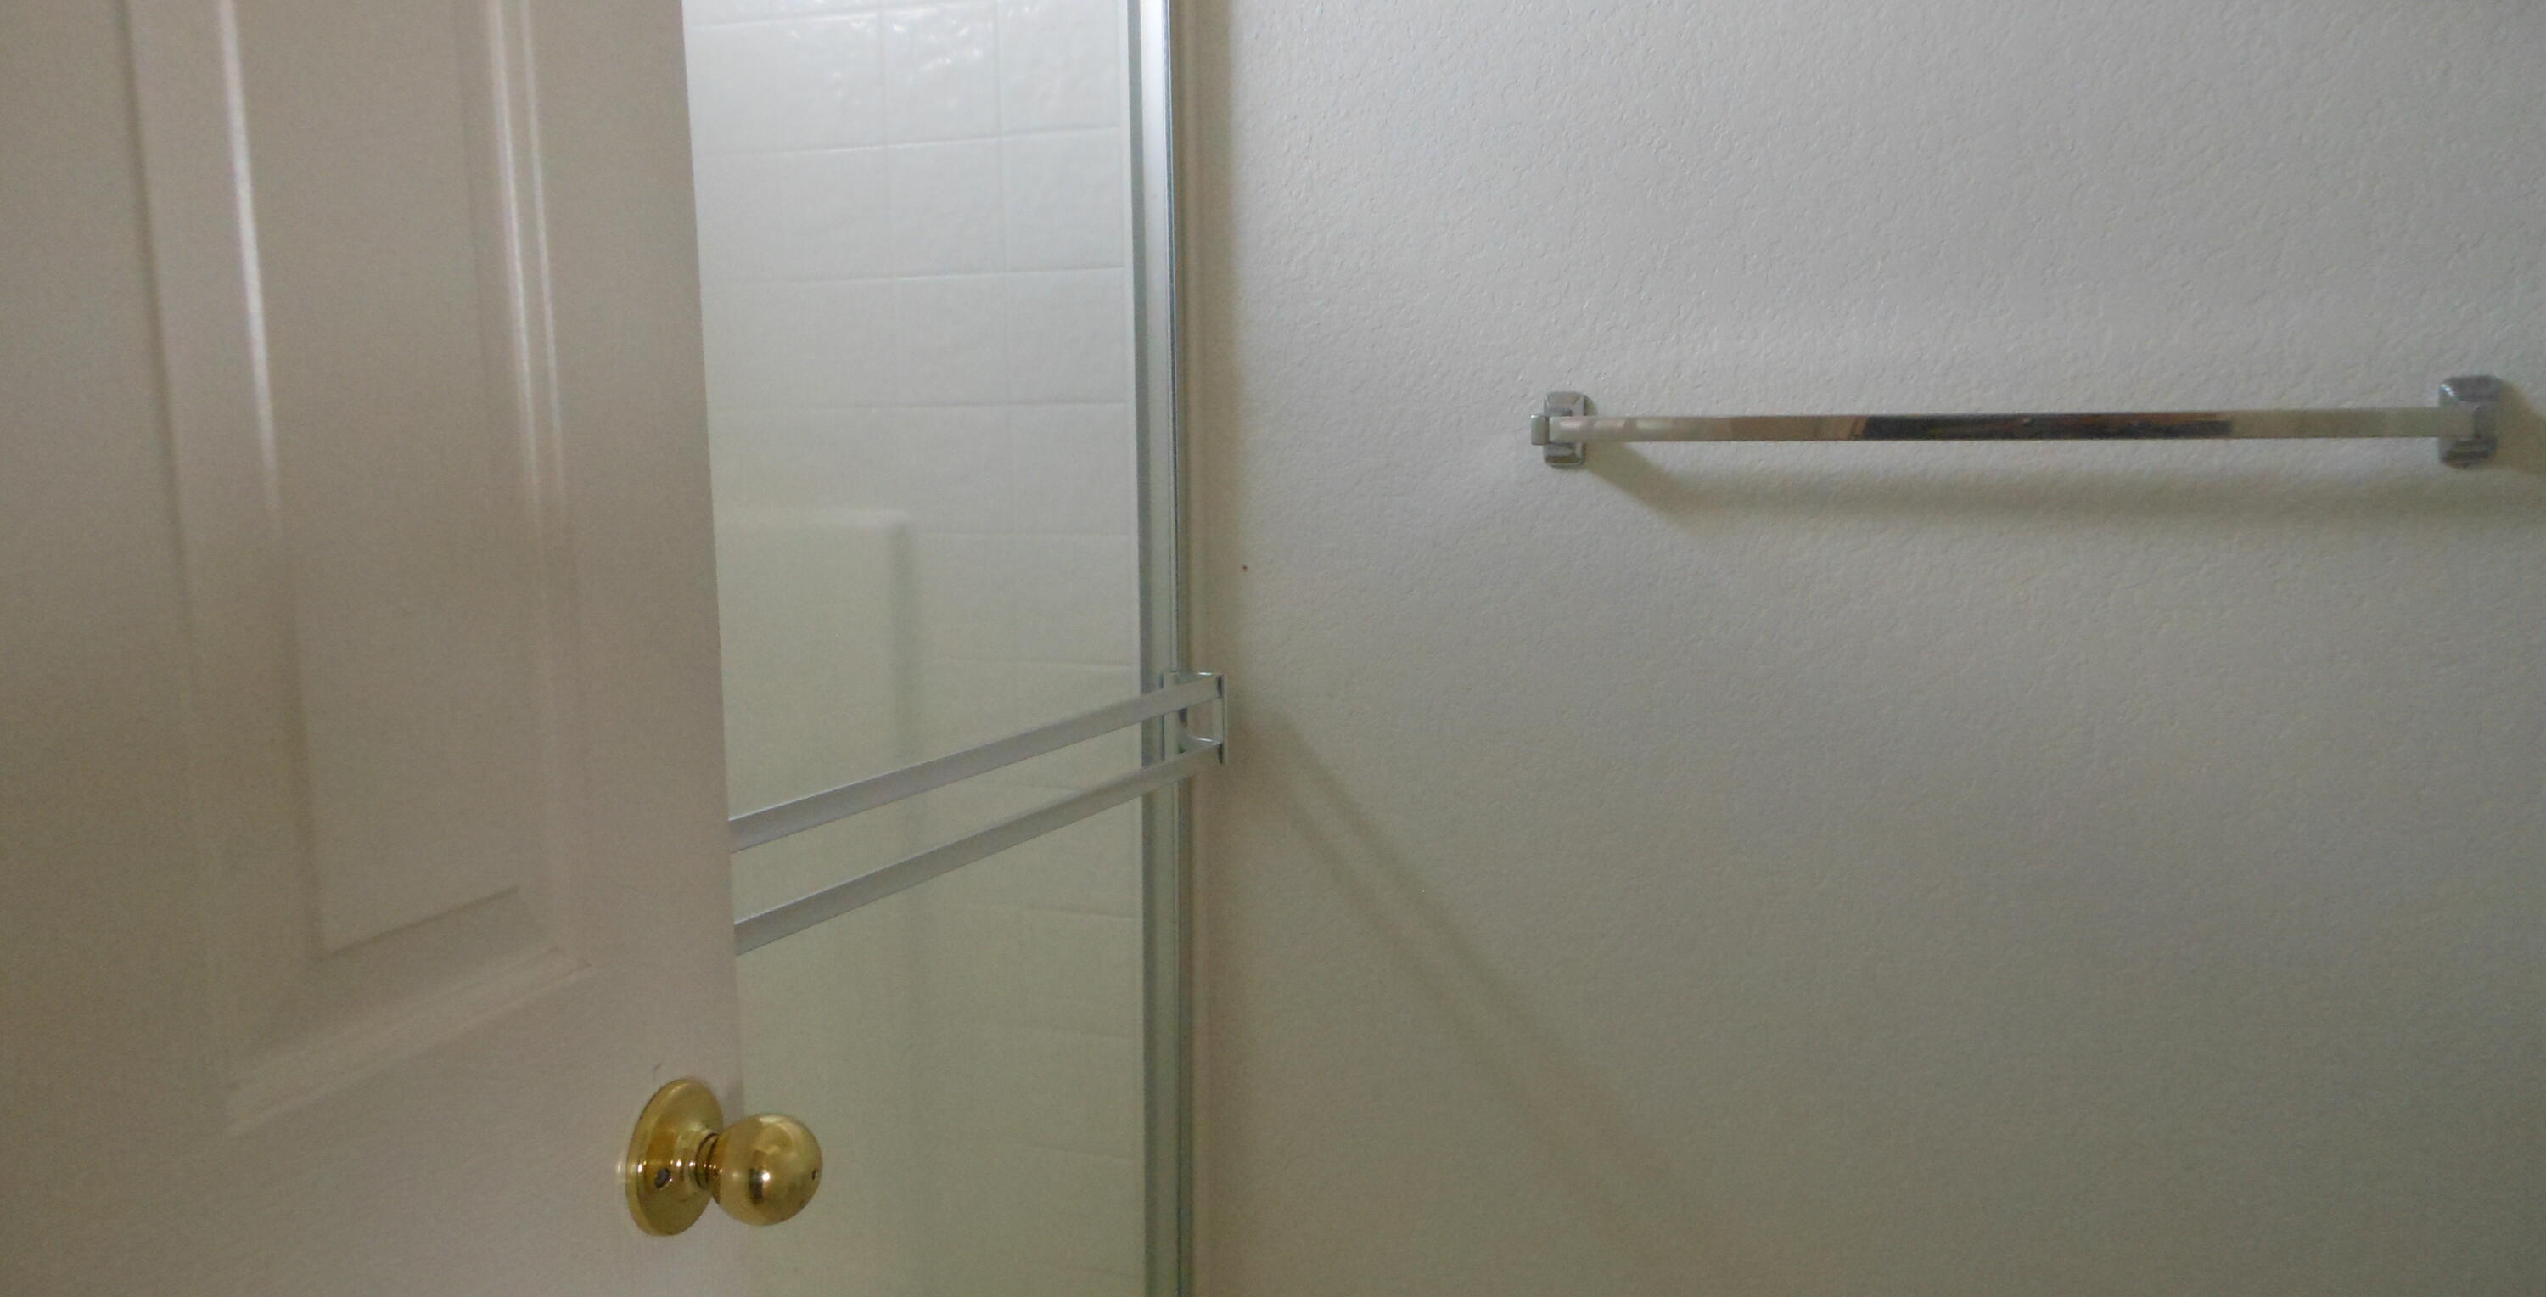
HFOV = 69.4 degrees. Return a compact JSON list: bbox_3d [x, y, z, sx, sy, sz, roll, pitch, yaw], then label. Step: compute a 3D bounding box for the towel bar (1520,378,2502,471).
[{"bbox_3d":[0.503,-0.158,1.319,0.650,0.059,0.072,3,8,23],"label":"towel bar"}]

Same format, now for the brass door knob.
[{"bbox_3d":[-0.237,0.231,0.822,0.069,0.071,0.071,2,7,17],"label":"brass door knob"}]

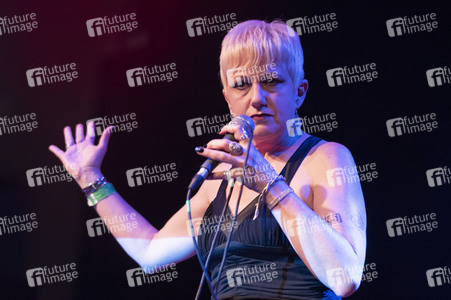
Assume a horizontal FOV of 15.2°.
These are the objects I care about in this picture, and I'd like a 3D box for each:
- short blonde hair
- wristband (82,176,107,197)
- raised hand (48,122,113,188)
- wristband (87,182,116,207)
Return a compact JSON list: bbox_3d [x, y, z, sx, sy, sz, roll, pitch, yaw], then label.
[{"bbox_3d":[0.077,-0.193,3.520,0.168,0.160,0.195,-5,-3,14],"label":"short blonde hair"},{"bbox_3d":[-0.260,0.074,3.380,0.053,0.016,0.043,-29,-4,0],"label":"wristband"},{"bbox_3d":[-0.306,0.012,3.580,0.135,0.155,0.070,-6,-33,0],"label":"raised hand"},{"bbox_3d":[-0.248,0.090,3.380,0.060,0.021,0.047,-28,-4,0],"label":"wristband"}]

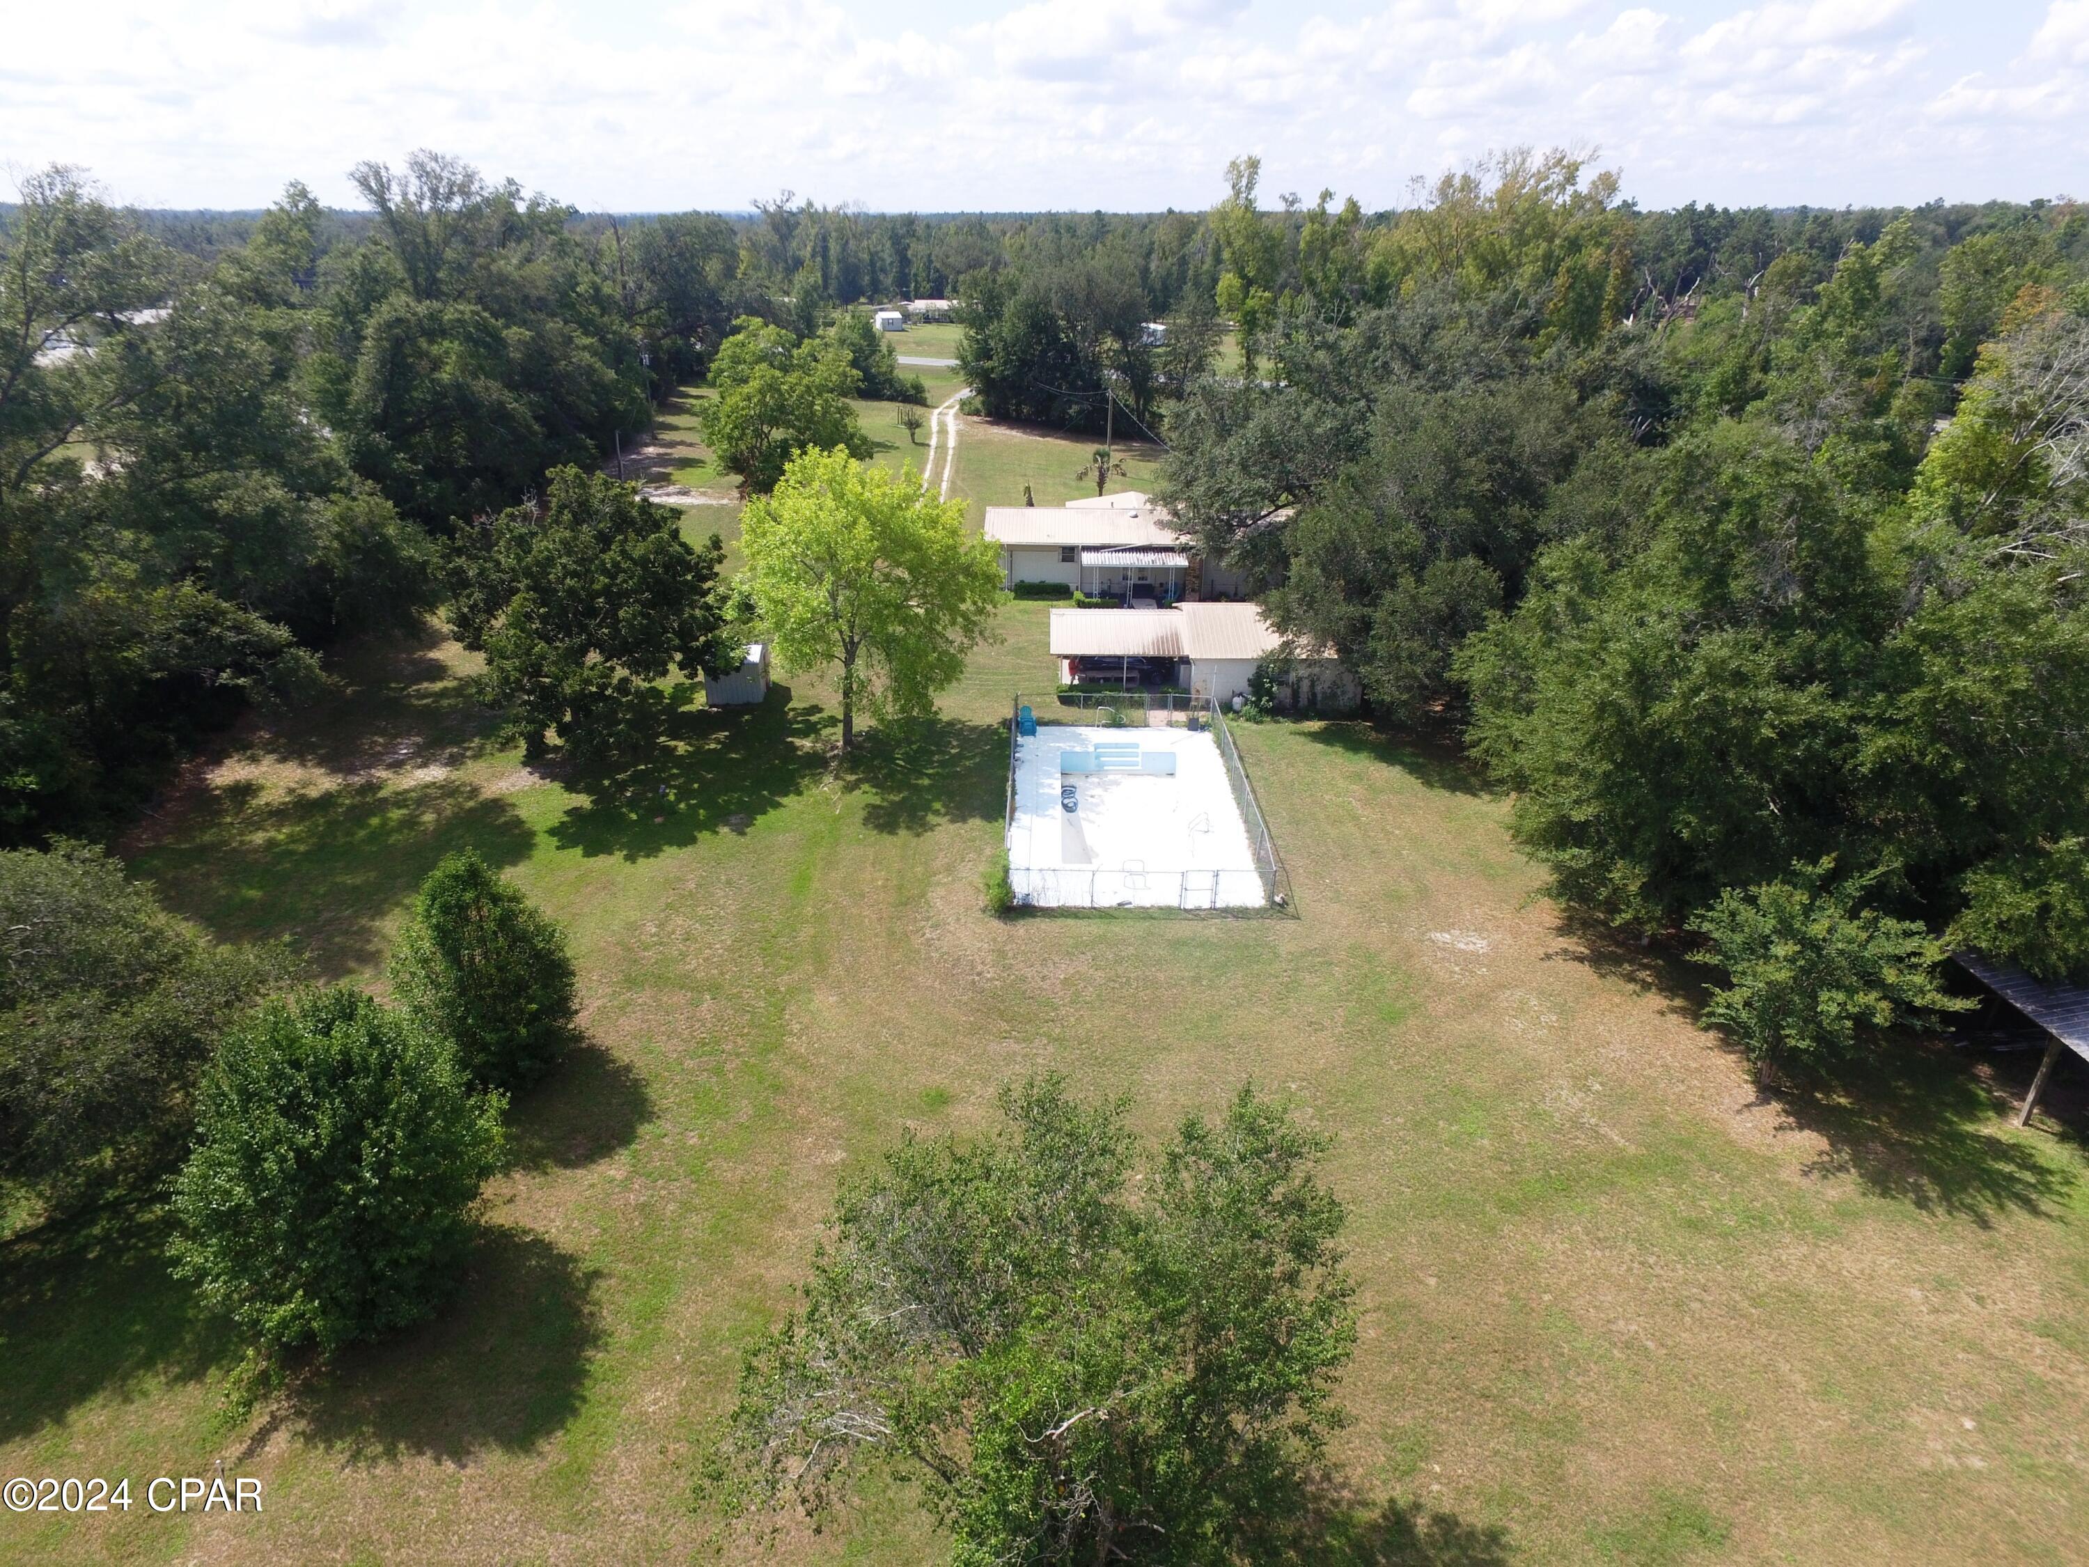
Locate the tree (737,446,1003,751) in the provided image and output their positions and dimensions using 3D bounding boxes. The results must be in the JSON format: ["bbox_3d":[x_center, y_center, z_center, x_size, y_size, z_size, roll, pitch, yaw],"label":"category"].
[{"bbox_3d":[-7.100,-7.377,49.529,10.600,12.200,10.400,0,25,0],"label":"tree"}]

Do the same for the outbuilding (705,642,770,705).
[{"bbox_3d":[-14.300,-5.270,56.510,2.500,2.400,2.400,0,25,0],"label":"outbuilding"}]

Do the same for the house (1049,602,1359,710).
[{"bbox_3d":[7.200,-6.641,58.183,13.900,3.450,8.000,0,25,0],"label":"house"}]

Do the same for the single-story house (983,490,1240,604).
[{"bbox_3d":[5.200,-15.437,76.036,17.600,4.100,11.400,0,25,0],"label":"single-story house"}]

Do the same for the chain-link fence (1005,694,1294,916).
[{"bbox_3d":[3.150,0.187,46.149,8.800,1.440,15.300,0,25,0],"label":"chain-link fence"}]

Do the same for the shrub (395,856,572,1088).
[{"bbox_3d":[-14.300,4.775,30.836,4.400,6.300,4.400,0,25,0],"label":"shrub"}]

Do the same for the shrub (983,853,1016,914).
[{"bbox_3d":[-1.450,3.160,39.590,1.050,1.750,1.250,0,25,0],"label":"shrub"}]

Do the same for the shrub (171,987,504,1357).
[{"bbox_3d":[-14.400,7.513,24.608,6.000,6.700,6.000,0,25,0],"label":"shrub"}]

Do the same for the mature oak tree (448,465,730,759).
[{"bbox_3d":[-18.200,-6.724,48.622,10.500,11.800,10.500,0,25,0],"label":"mature oak tree"}]

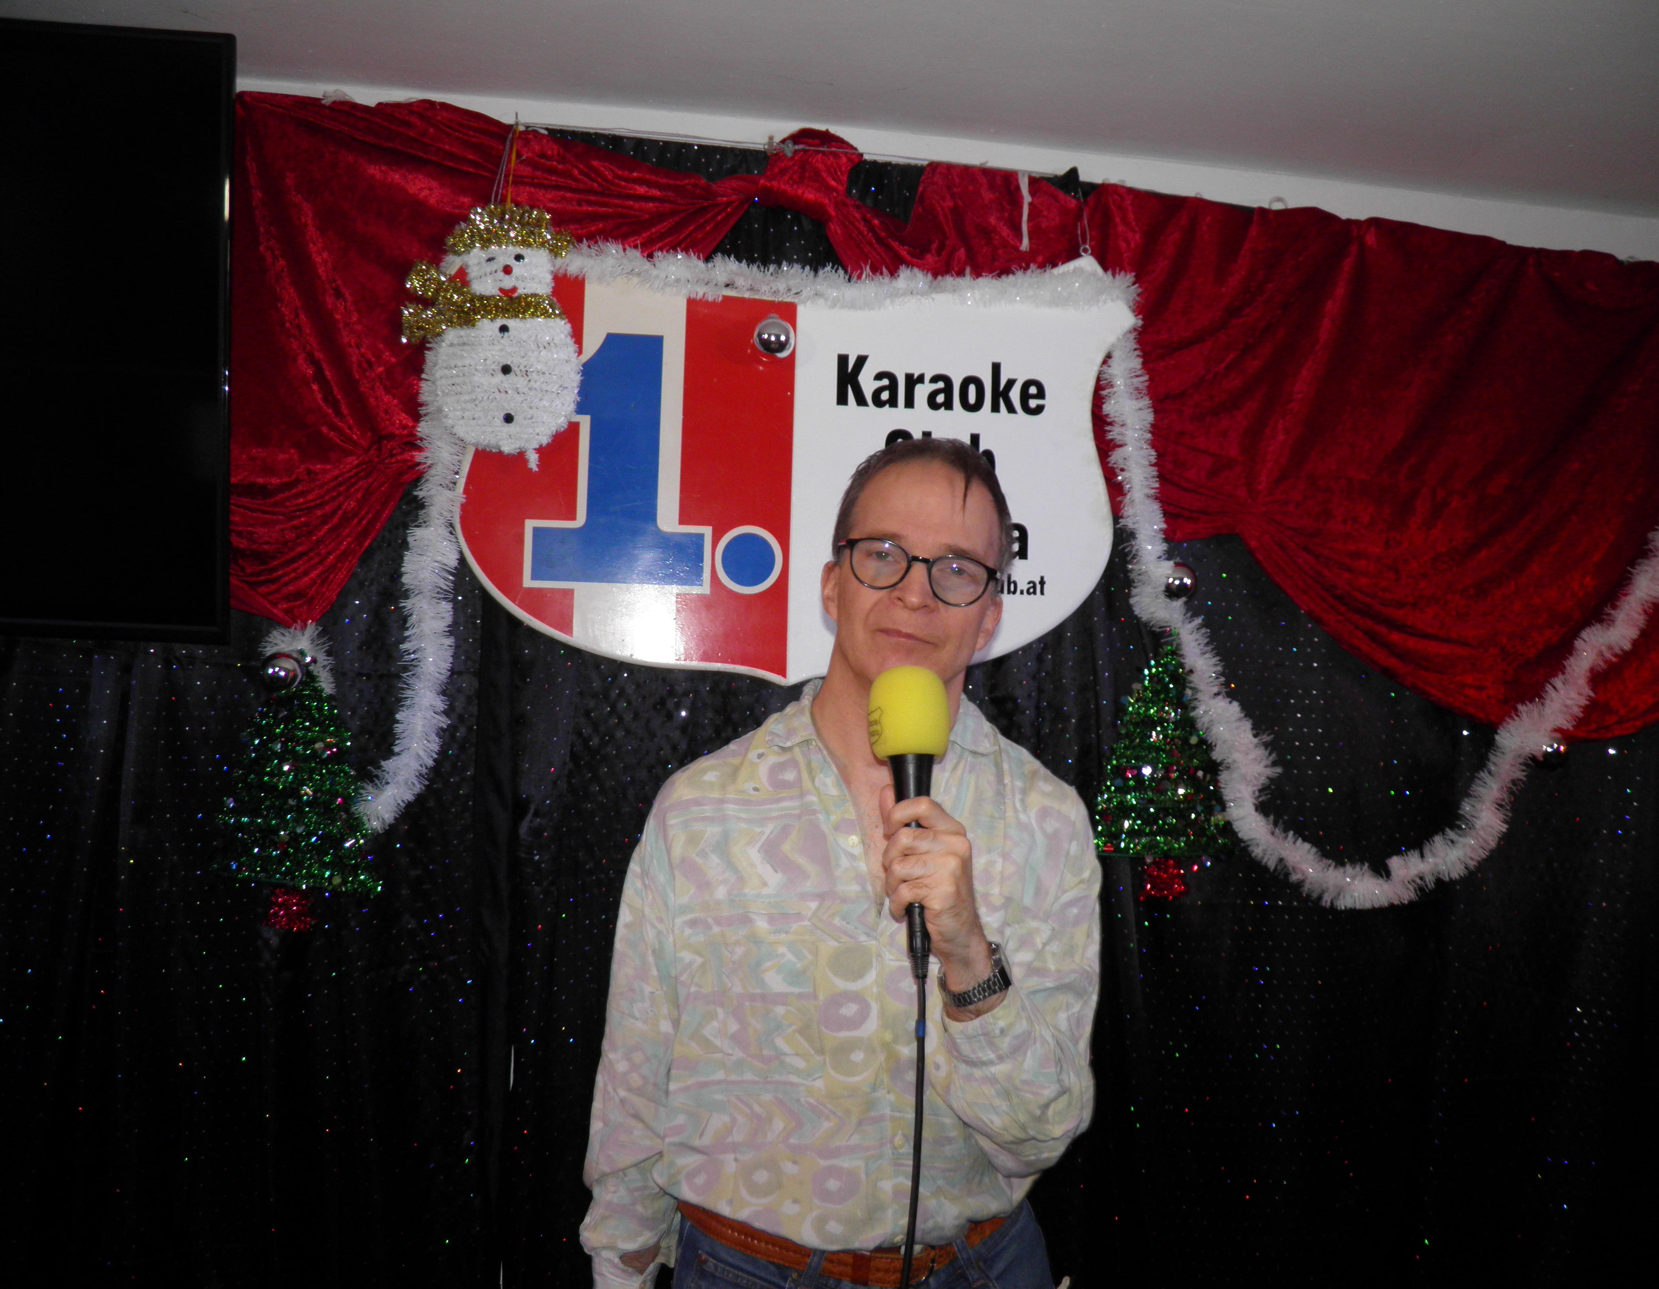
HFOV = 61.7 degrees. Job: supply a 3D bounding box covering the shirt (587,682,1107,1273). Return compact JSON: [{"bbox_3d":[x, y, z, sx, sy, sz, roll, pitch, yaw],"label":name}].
[{"bbox_3d":[0.005,0.330,1.360,0.500,0.600,0.320,2,-3,-13],"label":"shirt"}]

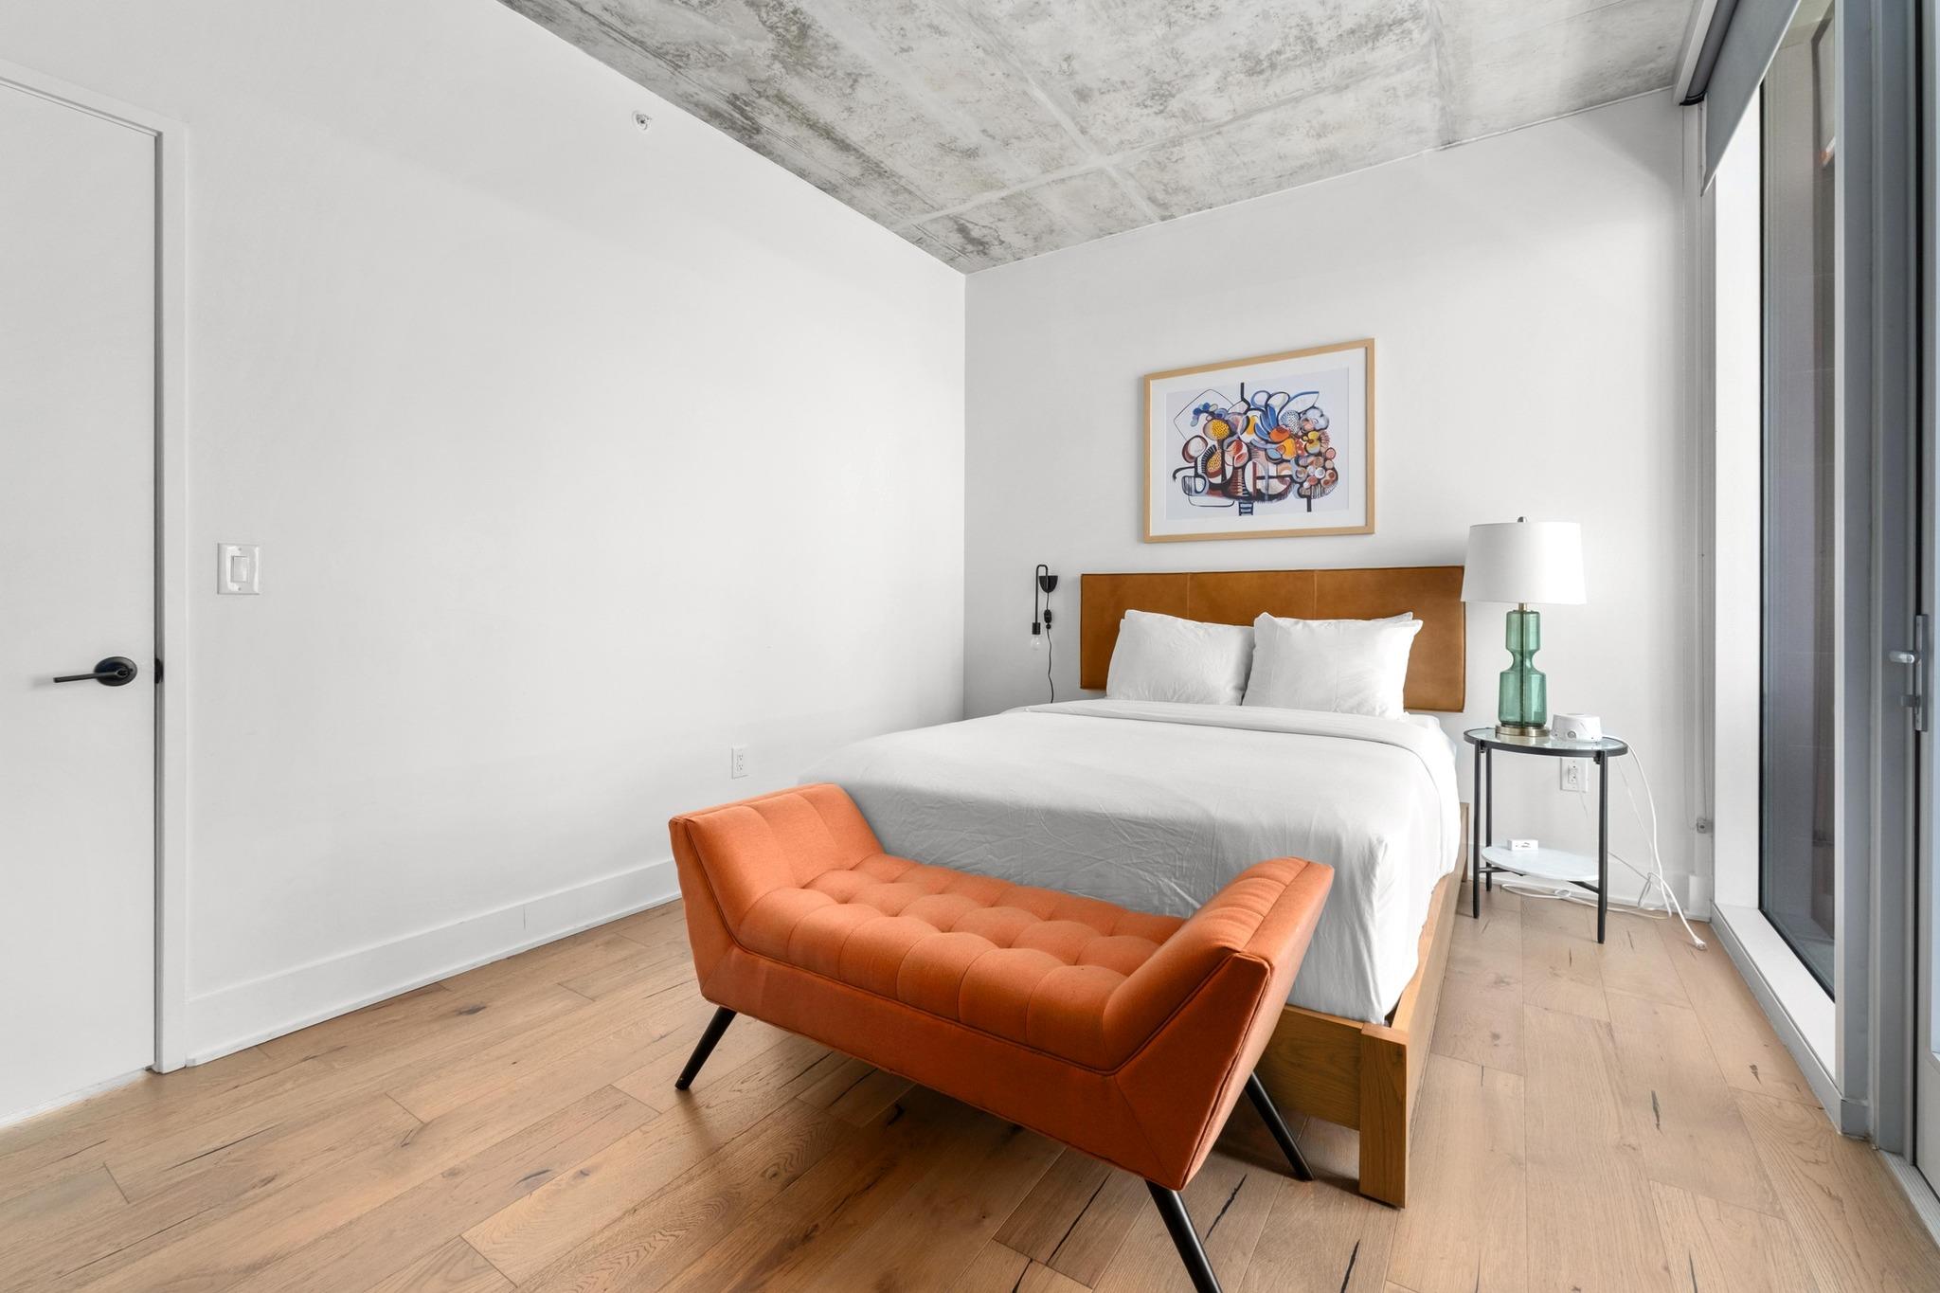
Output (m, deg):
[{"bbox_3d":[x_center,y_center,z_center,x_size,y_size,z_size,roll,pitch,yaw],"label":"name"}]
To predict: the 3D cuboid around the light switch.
[{"bbox_3d":[-1.776,-0.188,1.970,0.012,0.124,0.079,1,2,34],"label":"light switch"}]

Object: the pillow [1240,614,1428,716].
[{"bbox_3d":[1.427,0.080,3.226,0.640,0.430,0.190,1,-9,34],"label":"pillow"}]

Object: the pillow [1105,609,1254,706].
[{"bbox_3d":[0.919,0.056,3.583,0.640,0.430,0.190,1,-9,34],"label":"pillow"}]

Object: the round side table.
[{"bbox_3d":[1.987,0.629,2.810,0.466,0.616,0.466,1,2,34],"label":"round side table"}]

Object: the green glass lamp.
[{"bbox_3d":[2.010,-0.076,2.940,0.370,0.780,0.370,1,2,34],"label":"green glass lamp"}]

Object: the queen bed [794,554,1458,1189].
[{"bbox_3d":[0.680,0.320,2.784,1.660,1.237,2.090,1,2,34],"label":"queen bed"}]

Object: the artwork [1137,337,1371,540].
[{"bbox_3d":[1.257,-0.885,3.619,1.000,0.810,0.035,1,2,34],"label":"artwork"}]

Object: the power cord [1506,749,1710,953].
[{"bbox_3d":[2.176,0.639,2.812,0.540,0.600,0.300,1,2,34],"label":"power cord"}]

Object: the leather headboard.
[{"bbox_3d":[1.238,-0.055,3.609,1.660,0.575,0.060,1,2,34],"label":"leather headboard"}]

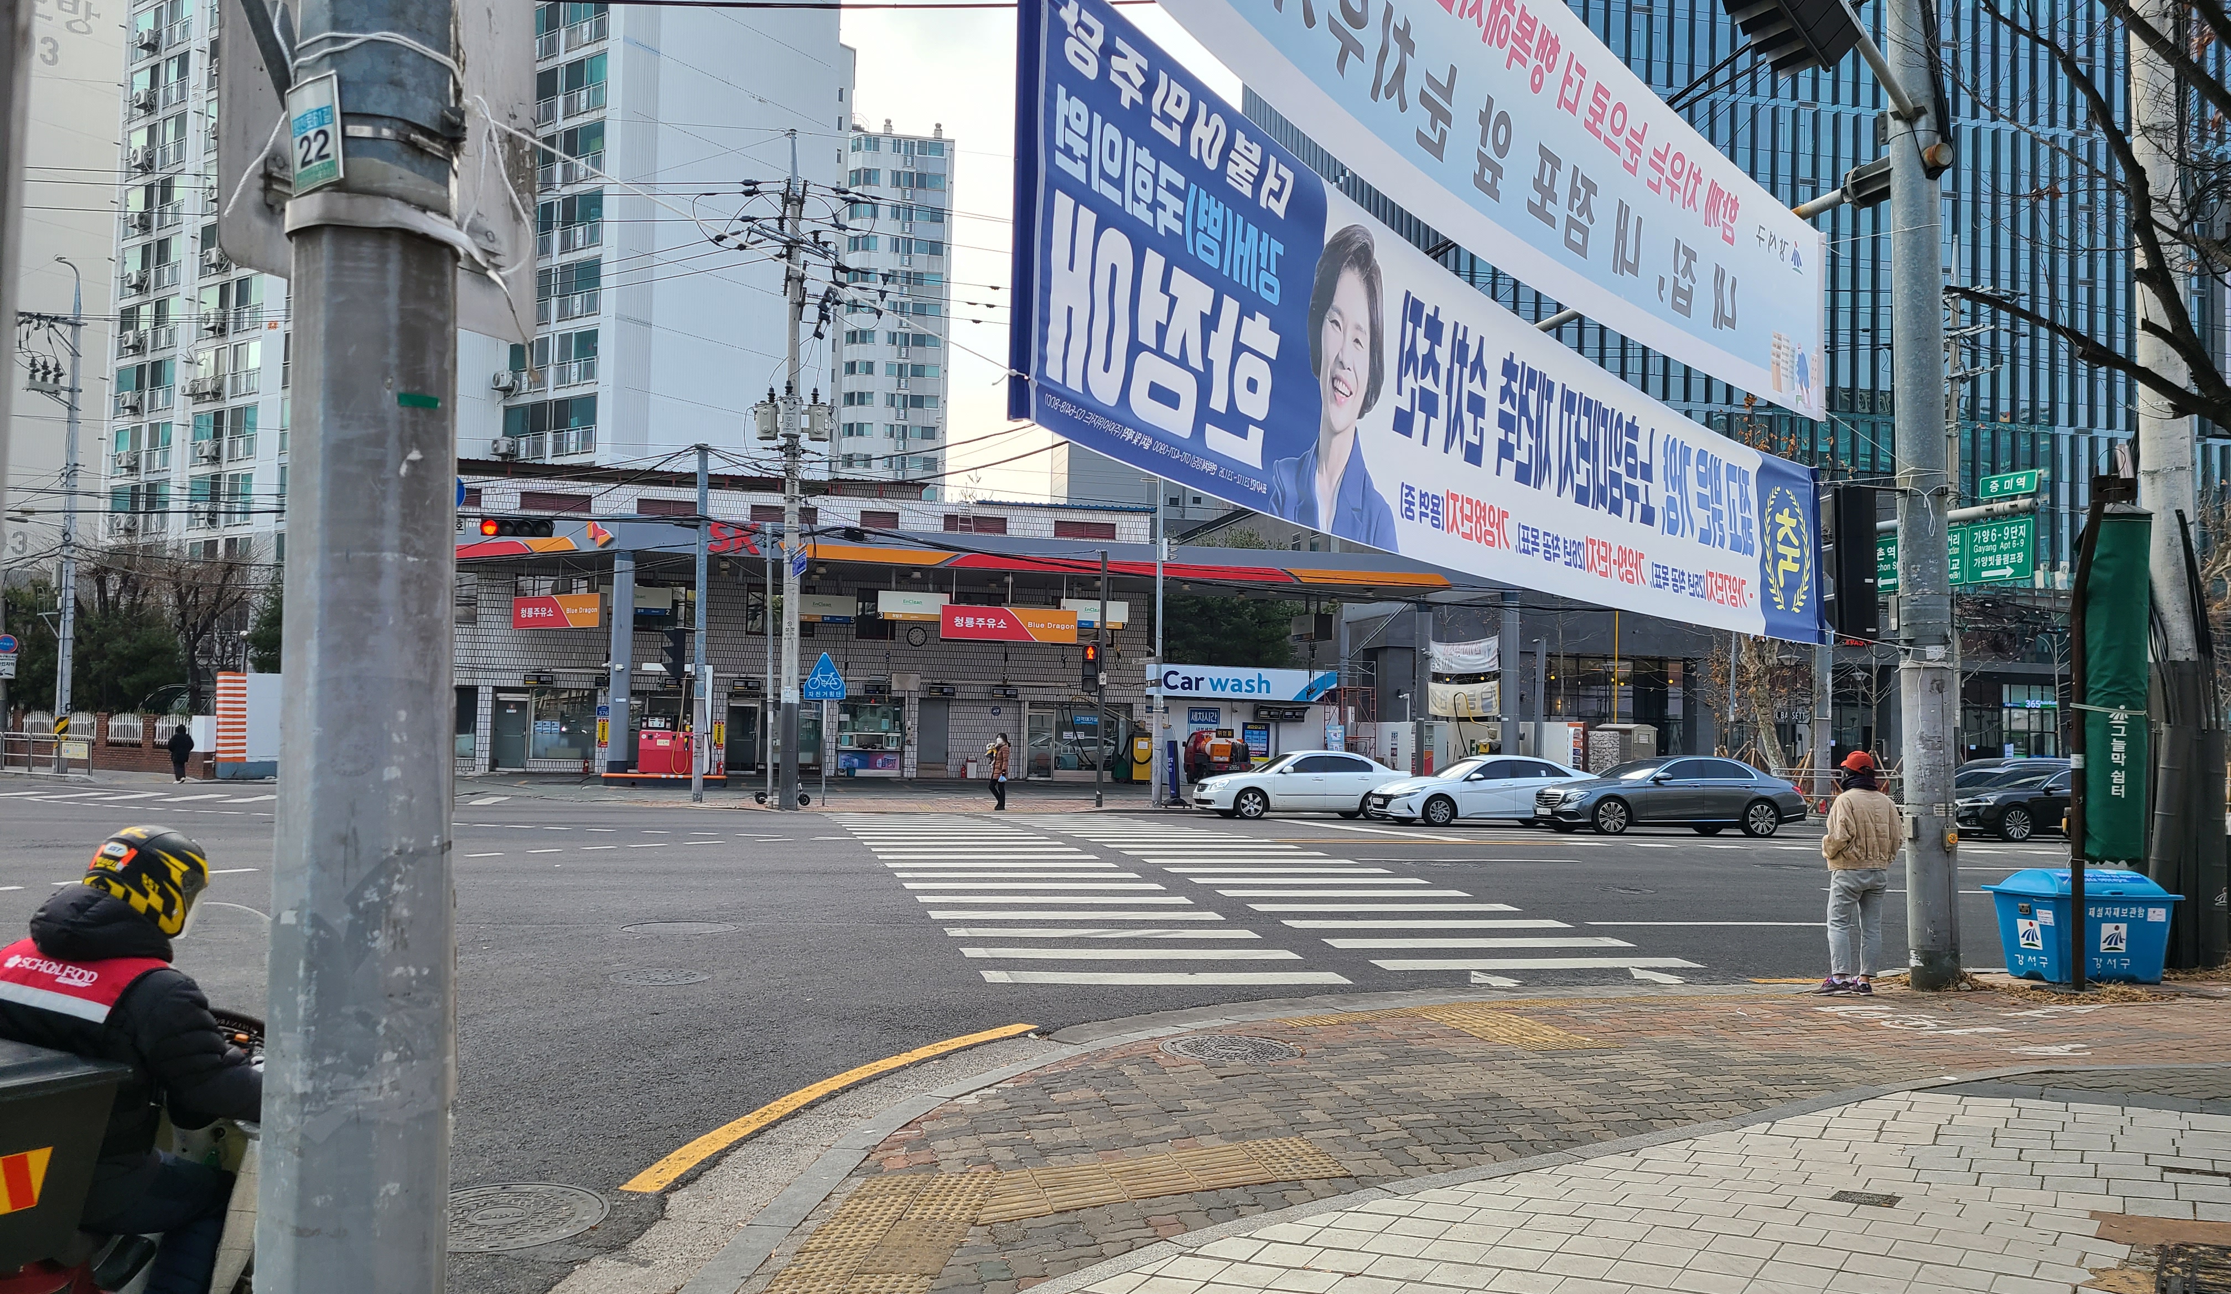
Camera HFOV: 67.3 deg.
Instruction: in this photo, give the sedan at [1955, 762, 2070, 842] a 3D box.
[{"bbox_3d":[18.429,3.036,33.009,4.950,1.470,1.870,1,-3,-12],"label":"sedan"}]

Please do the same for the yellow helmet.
[{"bbox_3d":[-2.311,0.564,4.000,0.250,0.260,0.300,0,-25,17],"label":"yellow helmet"}]

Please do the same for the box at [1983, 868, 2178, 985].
[{"bbox_3d":[7.036,1.976,12.188,1.090,0.770,0.770,1,-3,-11],"label":"box"}]

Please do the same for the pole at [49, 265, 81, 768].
[{"bbox_3d":[-29.470,-3.700,47.252,0.420,14.305,0.420,2,-2,-13],"label":"pole"}]

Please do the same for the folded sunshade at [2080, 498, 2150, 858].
[{"bbox_3d":[6.956,0.261,11.650,0.420,2.430,0.380,-1,-3,27],"label":"folded sunshade"}]

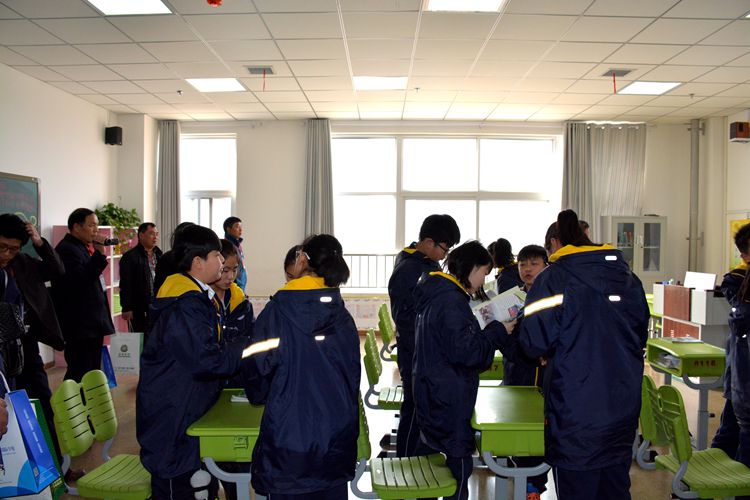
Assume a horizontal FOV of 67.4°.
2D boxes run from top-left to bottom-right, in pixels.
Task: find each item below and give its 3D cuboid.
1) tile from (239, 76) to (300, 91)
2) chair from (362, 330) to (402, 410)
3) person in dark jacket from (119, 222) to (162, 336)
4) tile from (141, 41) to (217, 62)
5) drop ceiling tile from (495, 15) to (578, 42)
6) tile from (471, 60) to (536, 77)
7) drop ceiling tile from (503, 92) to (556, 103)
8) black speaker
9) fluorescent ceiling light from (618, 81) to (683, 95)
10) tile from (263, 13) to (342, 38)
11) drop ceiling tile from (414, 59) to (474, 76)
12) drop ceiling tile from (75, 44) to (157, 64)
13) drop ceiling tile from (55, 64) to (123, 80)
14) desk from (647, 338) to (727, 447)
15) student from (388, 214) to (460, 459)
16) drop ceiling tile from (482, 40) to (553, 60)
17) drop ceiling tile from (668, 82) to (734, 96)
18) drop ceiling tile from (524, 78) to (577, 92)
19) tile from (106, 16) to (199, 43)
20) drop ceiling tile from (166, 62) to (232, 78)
[{"bbox_3d":[-1.134,-1.849,6.262,0.600,0.020,0.600,0,2,1],"label":"tile"},{"bbox_3d":[0.177,1.012,3.899,0.500,0.830,0.420,0,2,8],"label":"chair"},{"bbox_3d":[-2.243,0.547,5.409,0.320,1.630,0.500,1,2,29],"label":"person in dark jacket"},{"bbox_3d":[-1.745,-1.796,5.071,0.600,0.020,0.600,0,2,1],"label":"tile"},{"bbox_3d":[1.221,-1.738,4.360,0.600,0.020,0.600,0,2,1],"label":"drop ceiling tile"},{"bbox_3d":[1.243,-1.791,5.553,0.600,0.020,0.600,0,2,1],"label":"tile"},{"bbox_3d":[1.854,-1.834,6.745,0.600,0.020,0.600,0,2,1],"label":"drop ceiling tile"},{"bbox_3d":[-3.370,-1.476,7.250,0.170,0.230,0.170,1,2,12],"label":"black speaker"},{"bbox_3d":[3.033,-1.819,6.244,0.600,0.050,0.600,0,2,1],"label":"fluorescent ceiling light"},{"bbox_3d":[-0.559,-1.780,4.455,0.600,0.020,0.600,0,2,1],"label":"tile"},{"bbox_3d":[0.658,-1.823,5.634,0.600,0.020,0.600,0,2,1],"label":"drop ceiling tile"},{"bbox_3d":[-2.330,-1.793,5.096,0.600,0.025,0.600,0,2,1],"label":"drop ceiling tile"},{"bbox_3d":[-2.906,-1.808,5.707,0.600,0.020,0.600,0,2,1],"label":"drop ceiling tile"},{"bbox_3d":[2.208,1.074,3.964,0.440,0.750,0.600,0,2,1],"label":"desk"},{"bbox_3d":[0.312,0.633,3.223,0.460,1.670,0.520,1,2,10],"label":"student"},{"bbox_3d":[1.248,-1.789,5.031,0.600,0.020,0.600,0,2,1],"label":"drop ceiling tile"},{"bbox_3d":[3.583,-1.779,6.170,0.600,0.020,0.600,0,2,1],"label":"drop ceiling tile"},{"bbox_3d":[1.863,-1.832,6.230,0.600,0.025,0.600,0,2,1],"label":"drop ceiling tile"},{"bbox_3d":[-1.759,-1.785,4.471,0.600,0.020,0.600,0,2,1],"label":"tile"},{"bbox_3d":[-1.742,-1.827,5.674,0.600,0.025,0.600,0,2,1],"label":"drop ceiling tile"}]

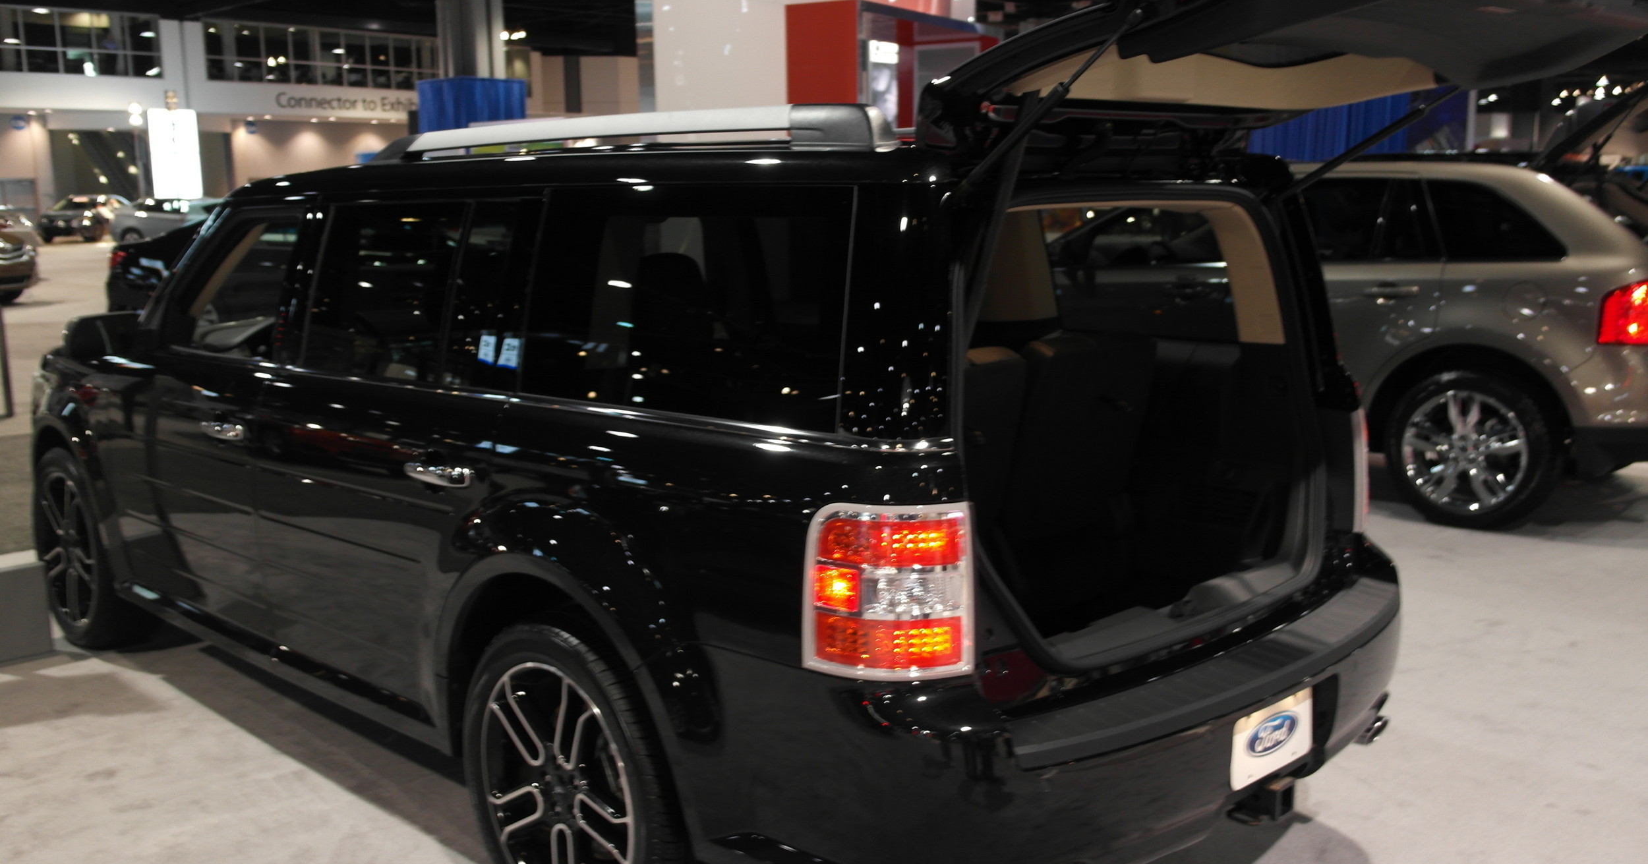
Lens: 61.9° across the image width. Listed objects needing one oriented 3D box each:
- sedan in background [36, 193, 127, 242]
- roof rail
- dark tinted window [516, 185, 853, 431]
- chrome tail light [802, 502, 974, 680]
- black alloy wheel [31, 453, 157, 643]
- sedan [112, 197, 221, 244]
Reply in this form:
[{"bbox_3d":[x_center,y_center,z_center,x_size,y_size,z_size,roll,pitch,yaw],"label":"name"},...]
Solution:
[{"bbox_3d":[-25.000,-7.200,46.400,1.830,1.550,4.600,-2,9,-12],"label":"sedan in background"},{"bbox_3d":[-0.530,-0.639,2.990,1.812,0.091,0.059,9,12,43],"label":"roof rail"},{"bbox_3d":[-0.283,-0.250,2.554,0.901,0.416,0.050,9,0,43],"label":"dark tinted window"},{"bbox_3d":[0.102,0.256,2.269,0.267,0.292,0.153,9,12,43],"label":"chrome tail light"},{"bbox_3d":[-2.615,0.405,4.980,0.729,0.729,0.253,9,12,43],"label":"black alloy wheel"},{"bbox_3d":[-18.600,-6.060,40.300,4.500,1.480,1.800,-3,9,-17],"label":"sedan"}]

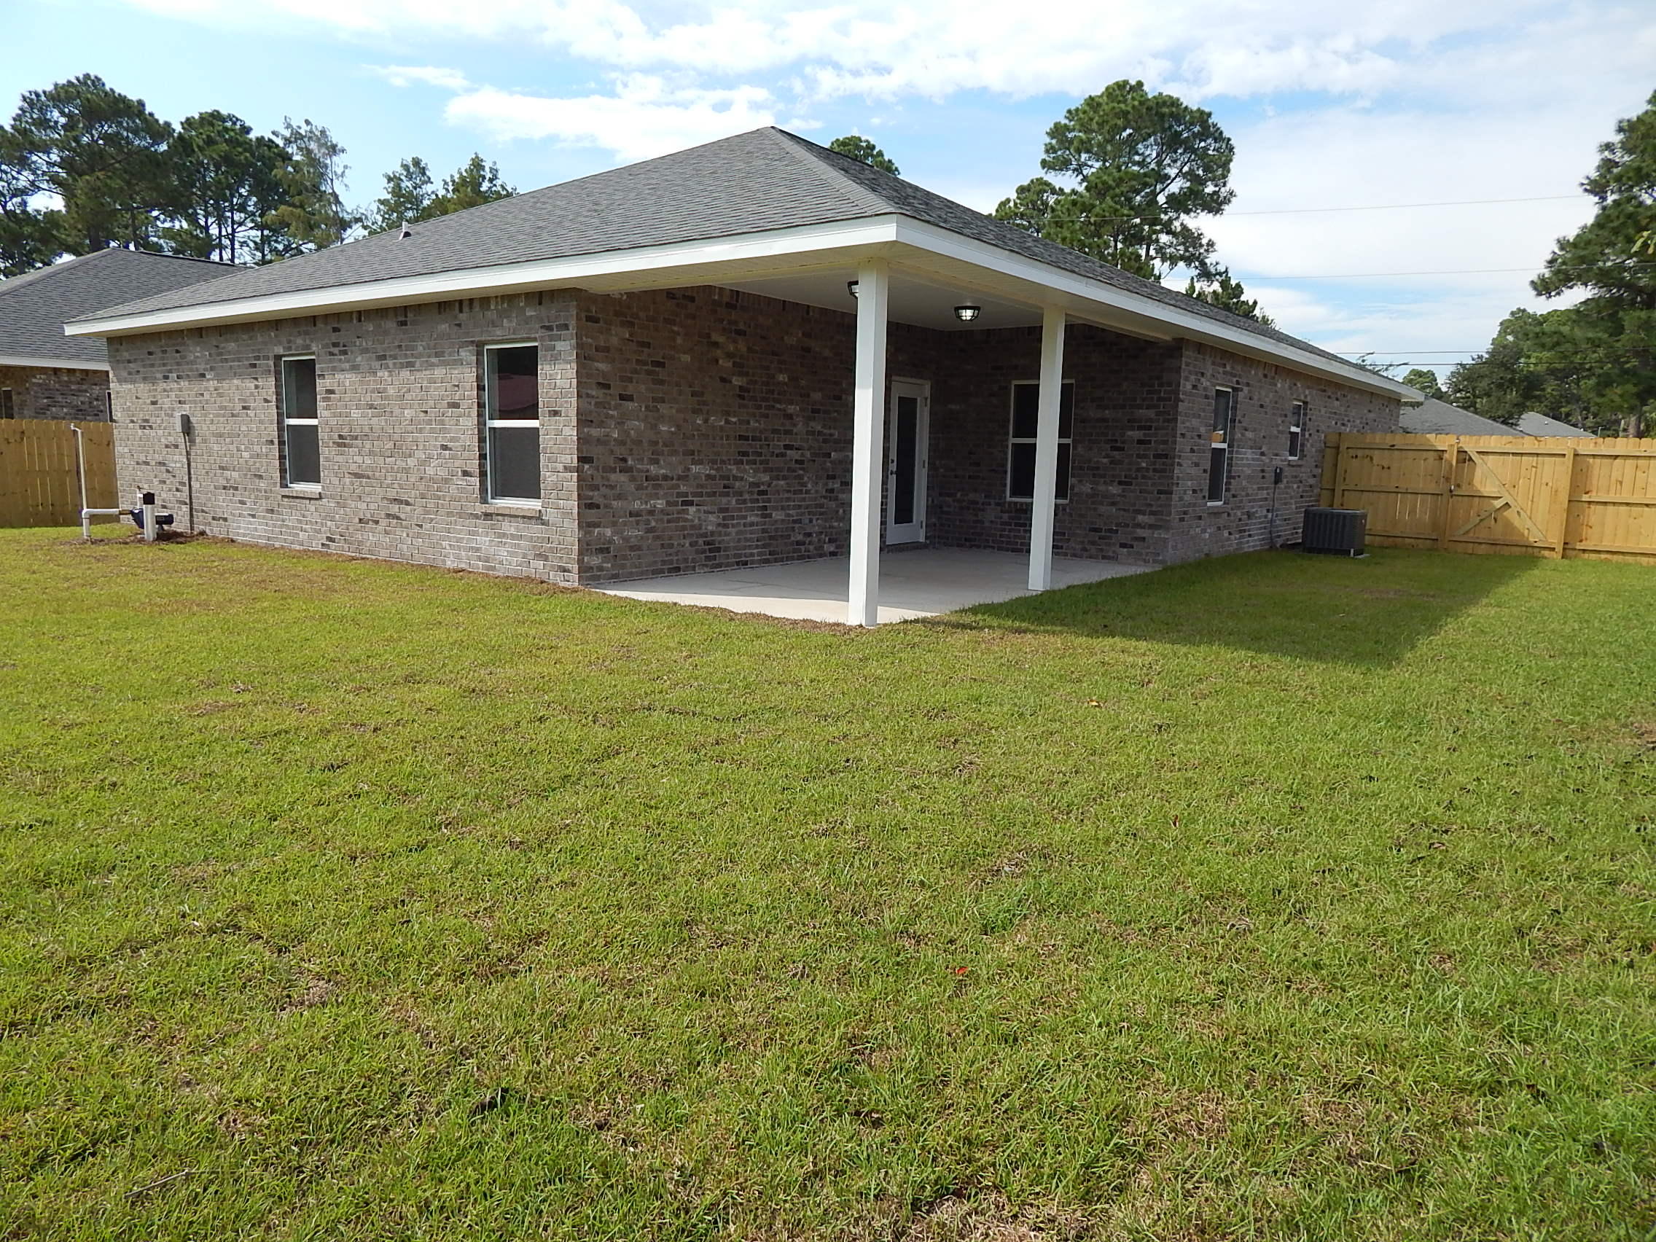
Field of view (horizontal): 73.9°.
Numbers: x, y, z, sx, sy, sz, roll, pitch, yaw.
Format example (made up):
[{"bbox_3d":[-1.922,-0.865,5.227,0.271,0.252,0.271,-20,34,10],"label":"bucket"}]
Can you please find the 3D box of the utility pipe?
[{"bbox_3d":[-9.067,-1.726,13.629,0.540,1.420,0.100,-5,11,-35],"label":"utility pipe"}]

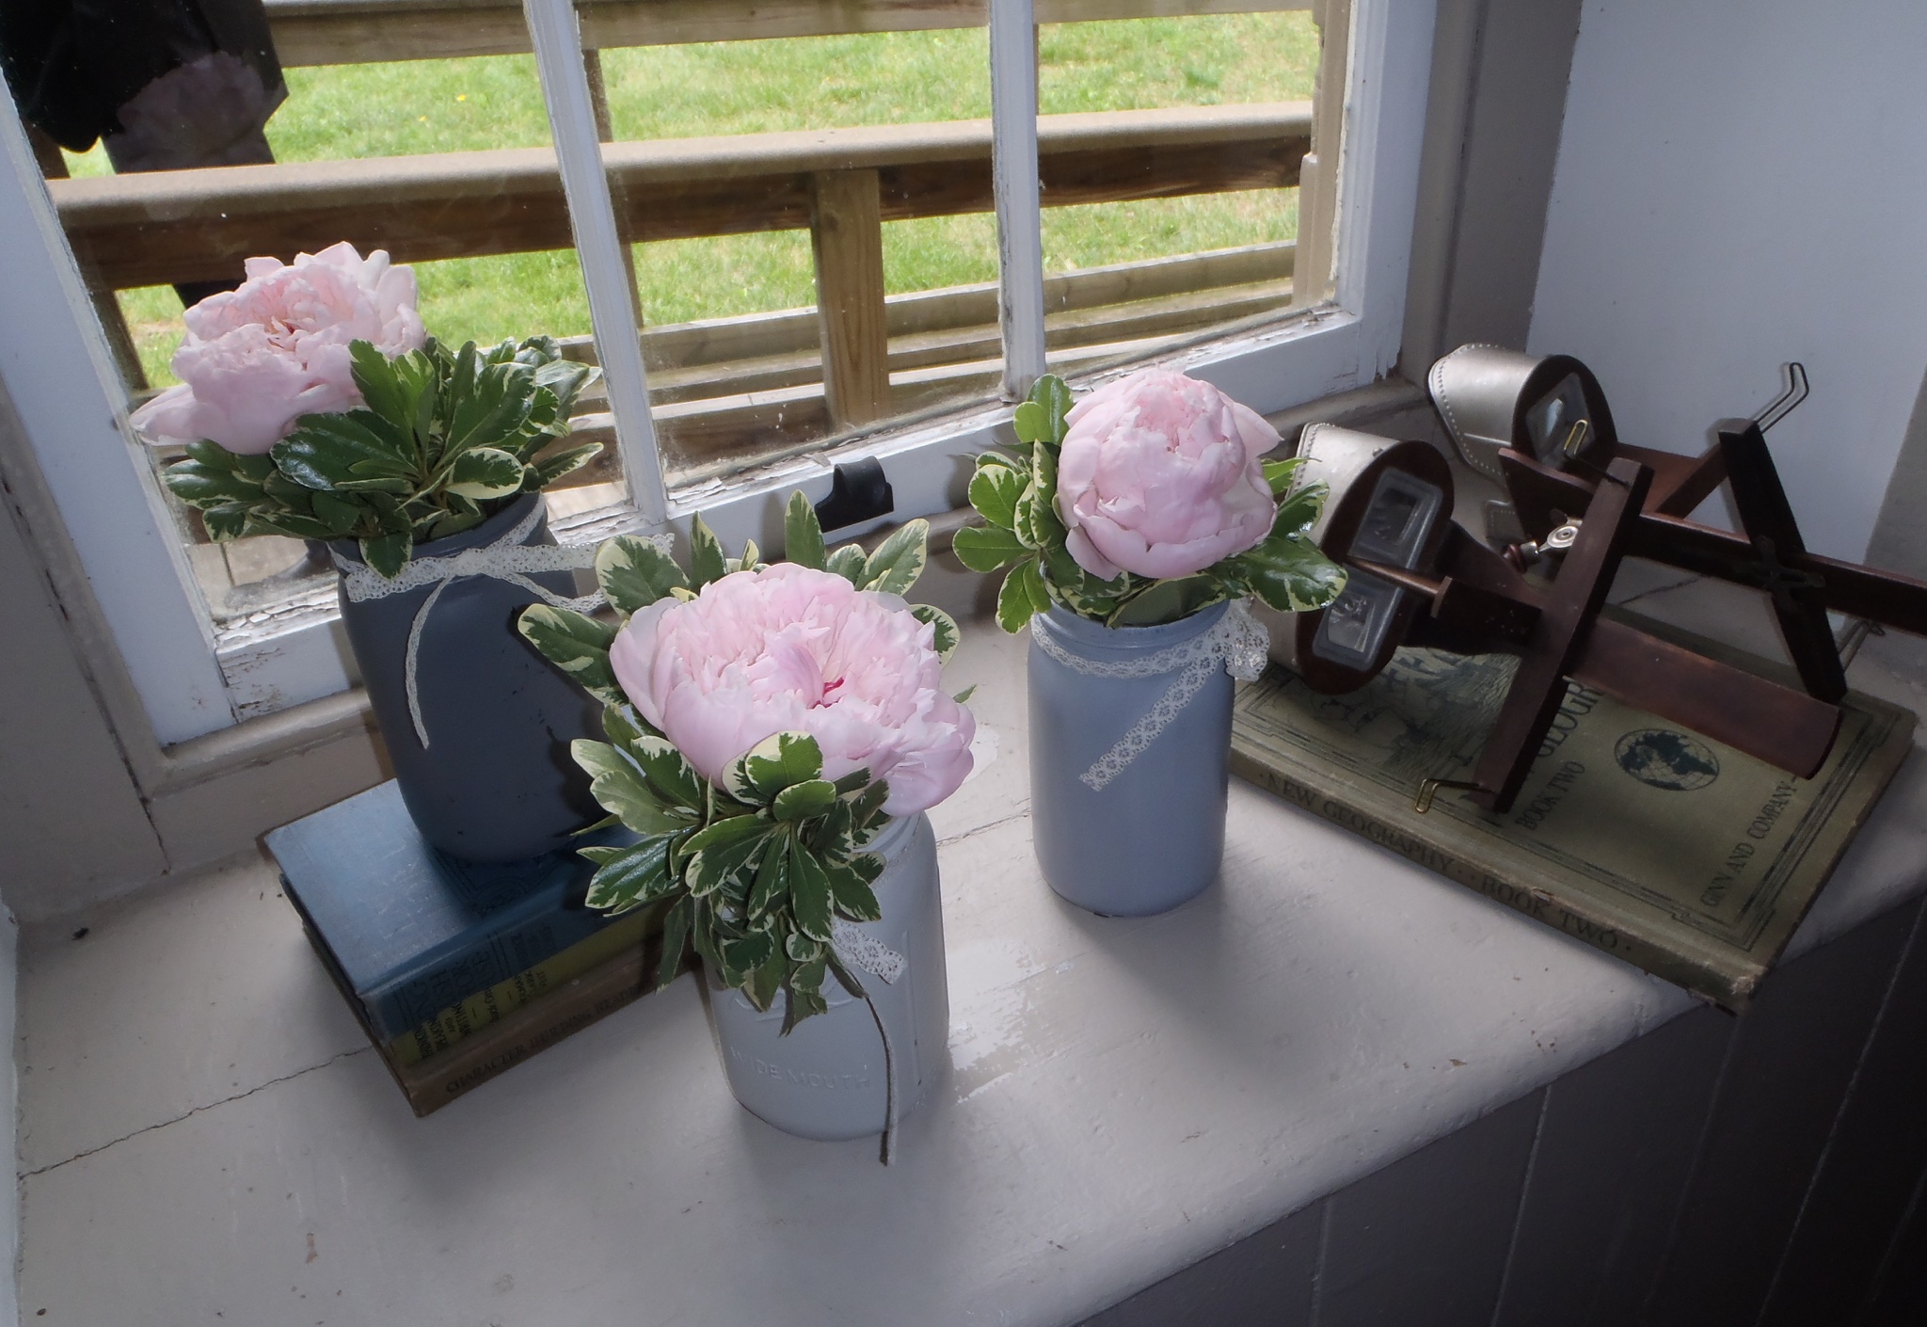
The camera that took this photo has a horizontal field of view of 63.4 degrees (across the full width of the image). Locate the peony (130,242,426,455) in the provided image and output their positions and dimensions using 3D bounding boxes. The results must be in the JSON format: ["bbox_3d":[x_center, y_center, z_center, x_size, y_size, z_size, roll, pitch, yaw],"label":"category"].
[{"bbox_3d":[-0.224,-0.103,0.510,0.103,0.062,0.092,-18,36,-20],"label":"peony"}]

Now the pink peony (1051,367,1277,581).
[{"bbox_3d":[0.076,-0.070,0.580,0.085,0.077,0.083,1,34,7],"label":"pink peony"}]

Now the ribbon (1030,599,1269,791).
[{"bbox_3d":[0.075,0.001,0.629,0.092,0.065,0.080,0,34,7],"label":"ribbon"}]

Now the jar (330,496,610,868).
[{"bbox_3d":[-0.189,-0.001,0.610,0.087,0.141,0.087,-16,35,-17],"label":"jar"}]

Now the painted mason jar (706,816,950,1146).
[{"bbox_3d":[-0.052,0.097,0.565,0.089,0.135,0.089,-3,34,2],"label":"painted mason jar"}]

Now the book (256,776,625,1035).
[{"bbox_3d":[-0.182,0.073,0.650,0.175,0.025,0.118,-25,39,-28],"label":"book"}]

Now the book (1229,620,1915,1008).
[{"bbox_3d":[0.270,0.034,0.729,0.262,0.019,0.209,24,43,35],"label":"book"}]

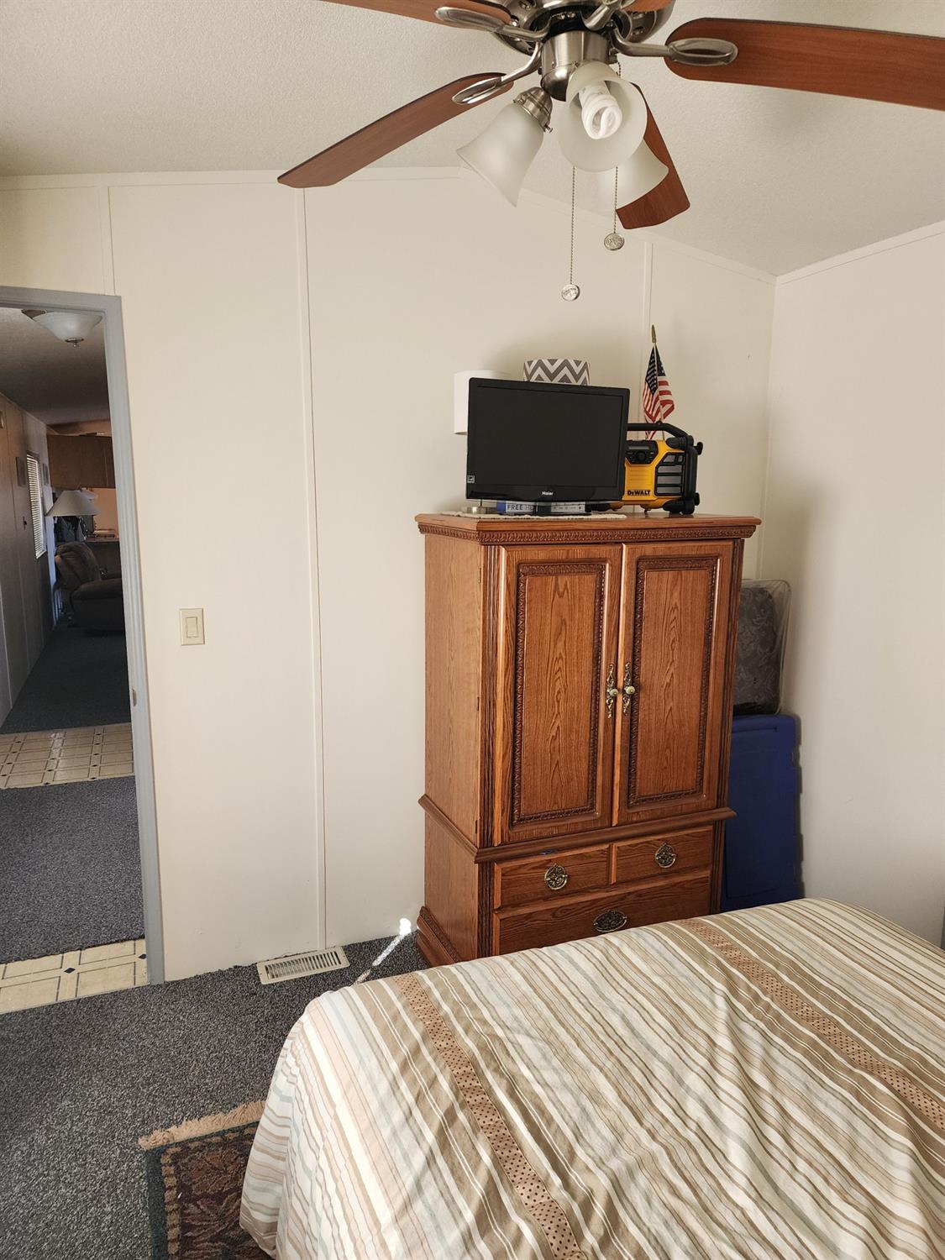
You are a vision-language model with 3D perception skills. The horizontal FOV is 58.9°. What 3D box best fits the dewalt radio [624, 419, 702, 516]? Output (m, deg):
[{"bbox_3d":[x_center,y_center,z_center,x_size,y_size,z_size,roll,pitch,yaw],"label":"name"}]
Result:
[{"bbox_3d":[0.562,-0.540,2.805,0.385,0.303,0.210,1,10,3],"label":"dewalt radio"}]

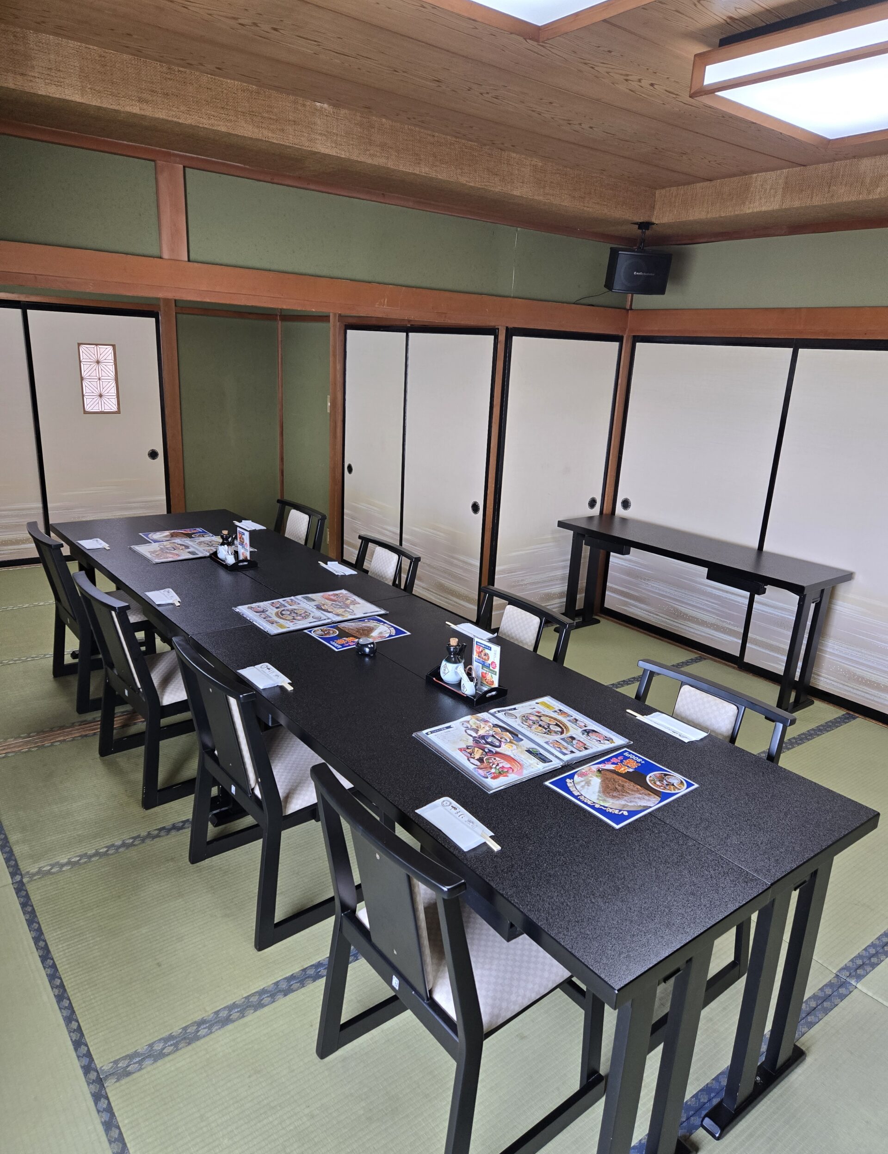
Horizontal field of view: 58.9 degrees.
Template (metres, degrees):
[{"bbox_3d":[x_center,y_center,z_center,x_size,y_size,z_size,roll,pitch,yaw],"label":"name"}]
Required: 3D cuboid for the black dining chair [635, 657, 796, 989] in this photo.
[{"bbox_3d":[0.553,0.726,2.189,0.530,0.785,0.490,-11,22,-40],"label":"black dining chair"}]

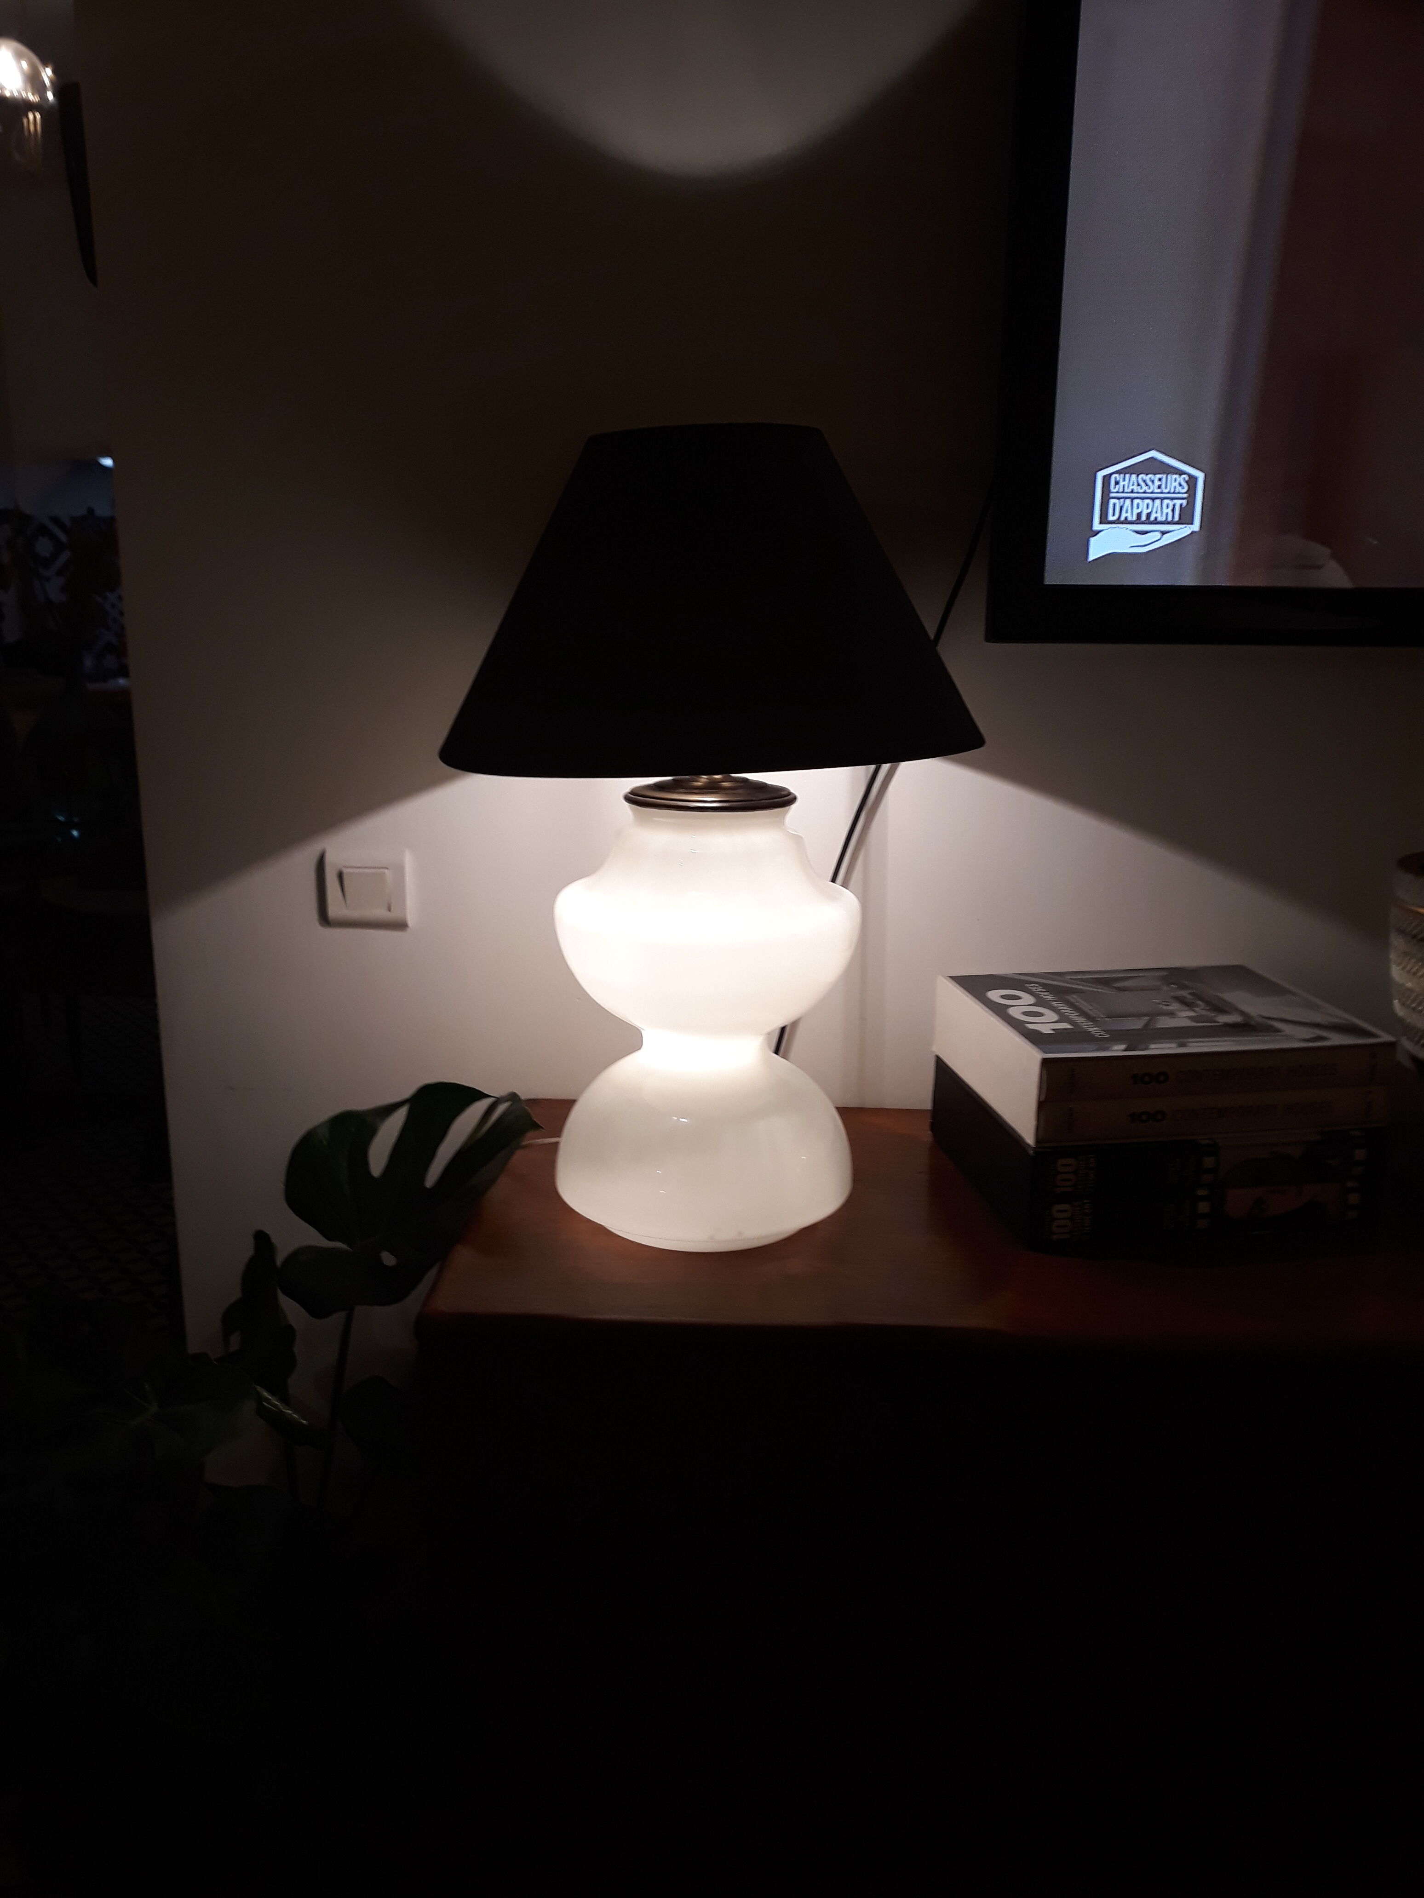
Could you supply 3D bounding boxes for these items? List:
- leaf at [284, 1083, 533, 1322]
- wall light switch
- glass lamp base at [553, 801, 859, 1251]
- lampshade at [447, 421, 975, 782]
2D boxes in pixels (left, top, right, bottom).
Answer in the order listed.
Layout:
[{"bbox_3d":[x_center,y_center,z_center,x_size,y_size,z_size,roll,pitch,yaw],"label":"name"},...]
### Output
[{"bbox_3d":[-0.266,0.222,1.300,0.233,0.198,0.119,1,14,2],"label":"leaf"},{"bbox_3d":[-0.338,-0.060,1.455,0.083,0.081,0.013,1,14,2],"label":"wall light switch"},{"bbox_3d":[-0.004,0.052,1.224,0.252,0.342,0.252,1,14,2],"label":"glass lamp base"},{"bbox_3d":[-0.002,-0.272,1.147,0.428,0.238,0.428,0,13,2],"label":"lampshade"}]

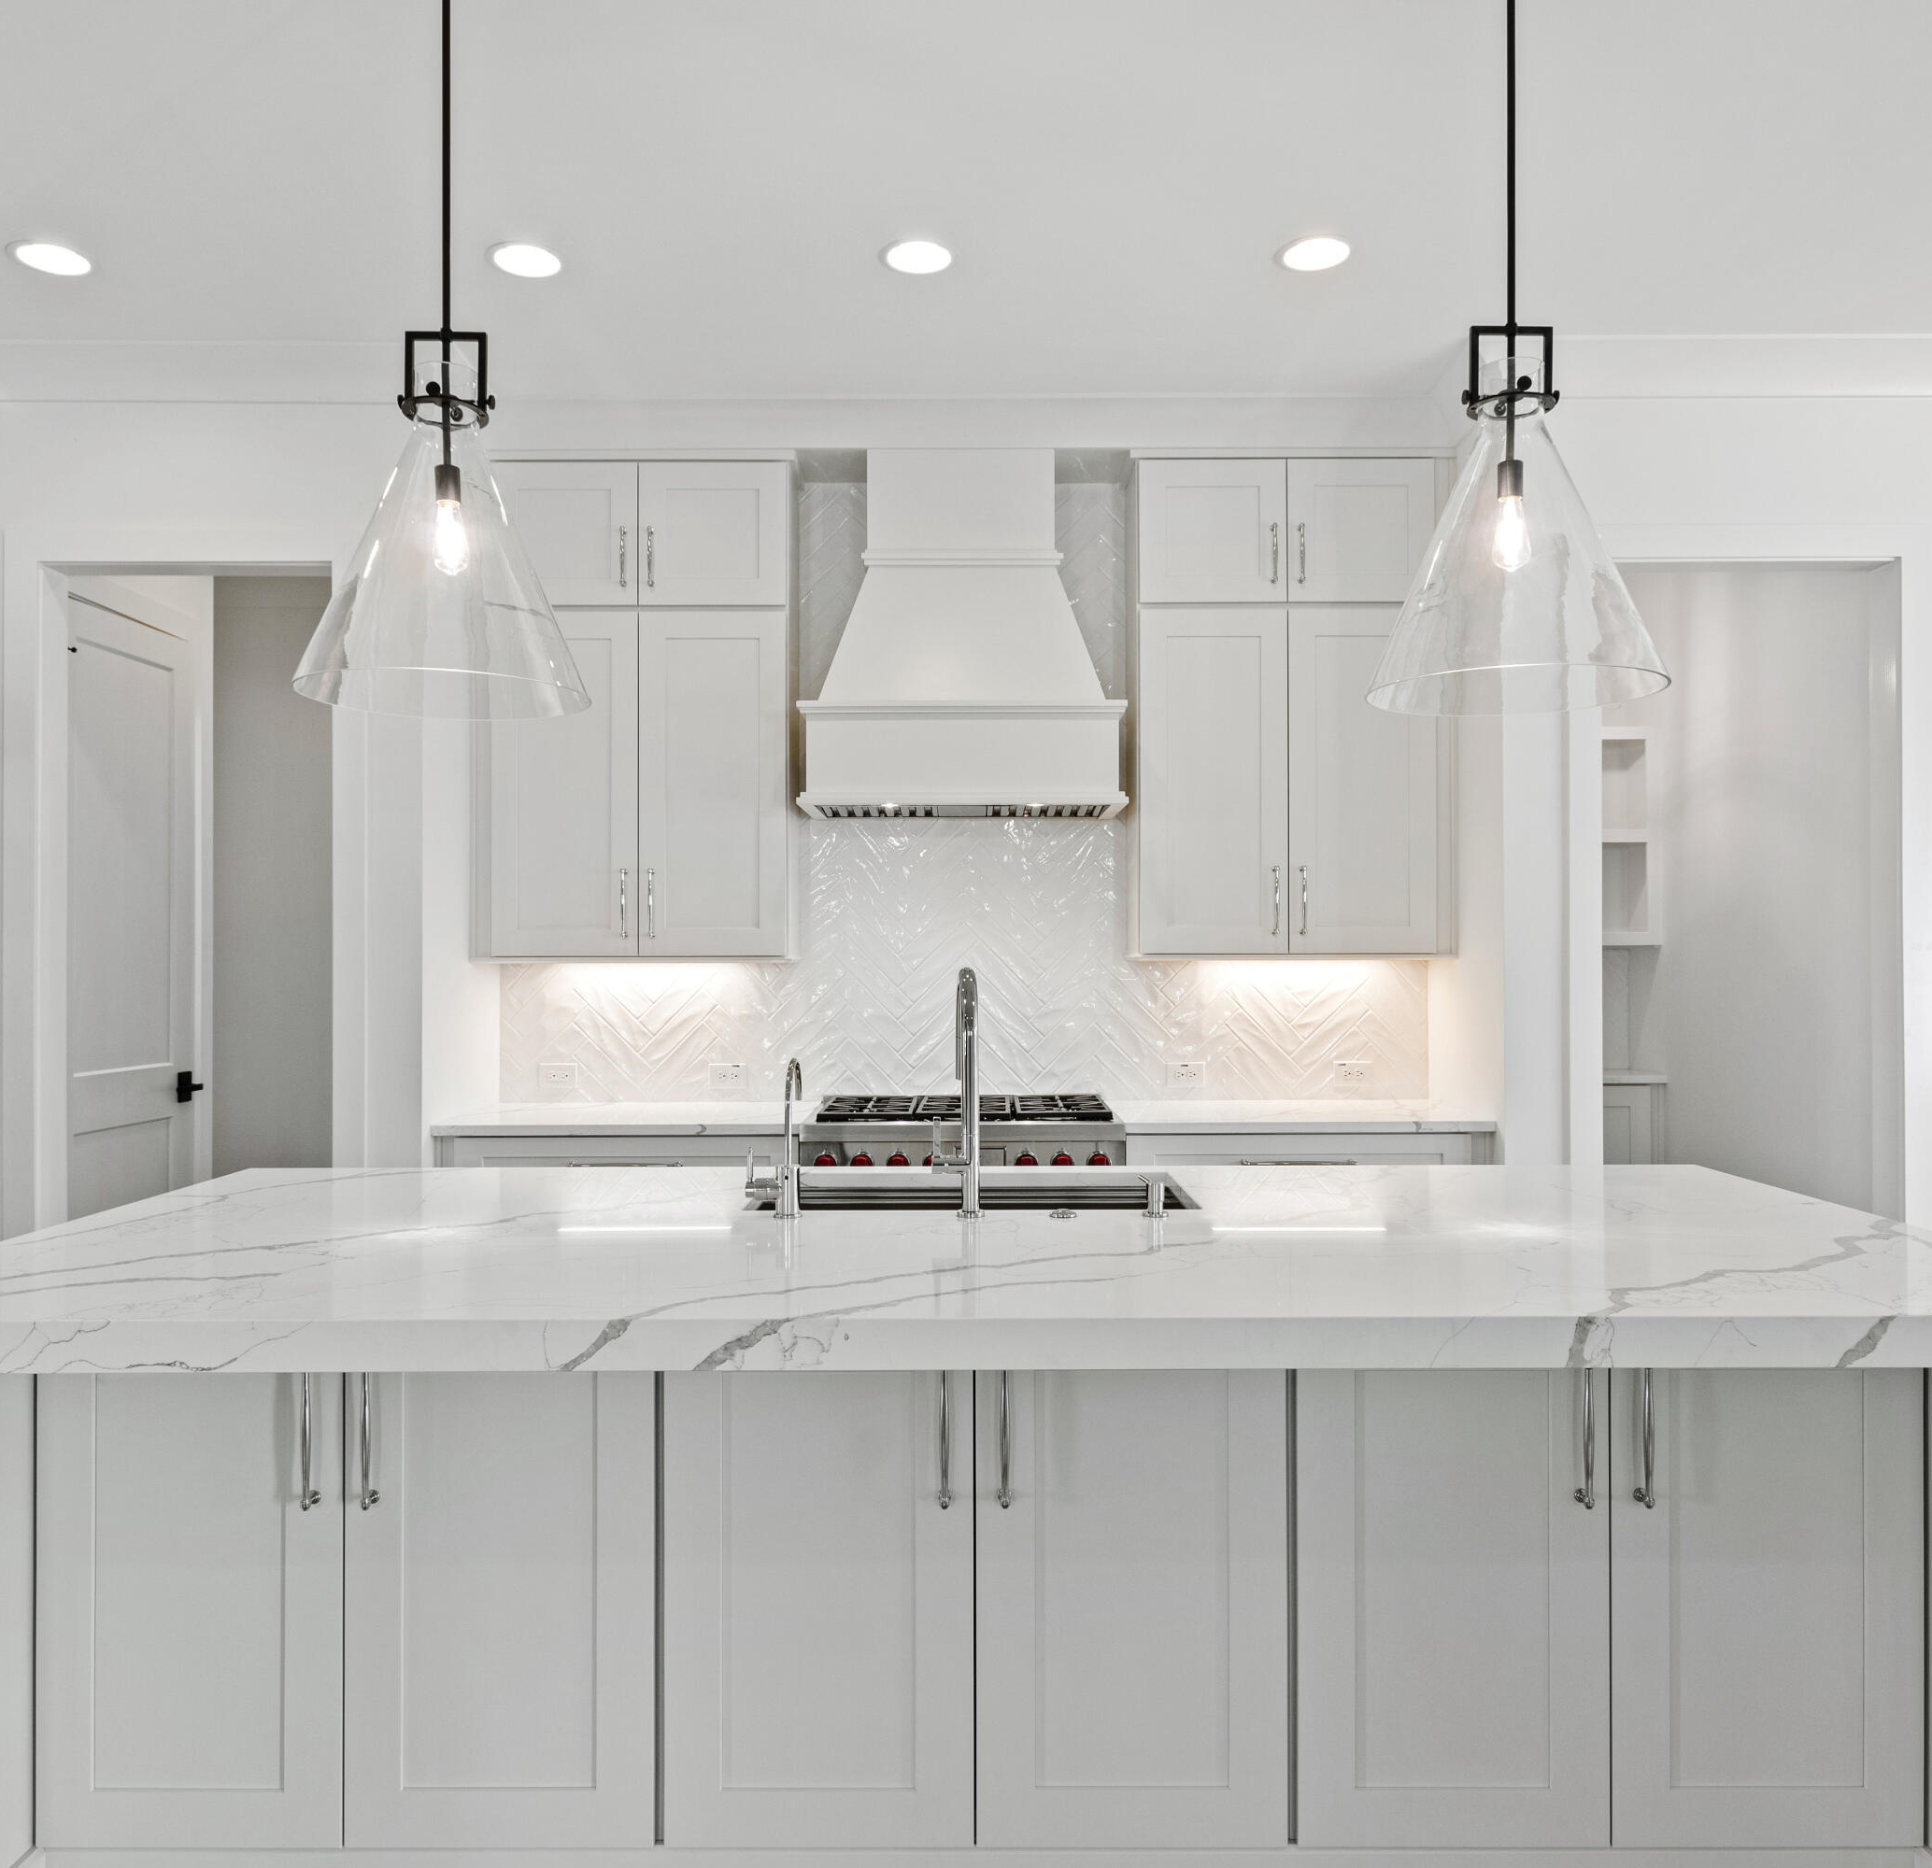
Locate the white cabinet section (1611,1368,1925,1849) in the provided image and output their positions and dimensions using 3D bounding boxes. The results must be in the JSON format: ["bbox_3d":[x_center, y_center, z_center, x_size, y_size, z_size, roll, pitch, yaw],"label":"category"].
[{"bbox_3d":[1.187,0.968,2.390,0.470,0.780,0.400,0,-1,0],"label":"white cabinet section"}]

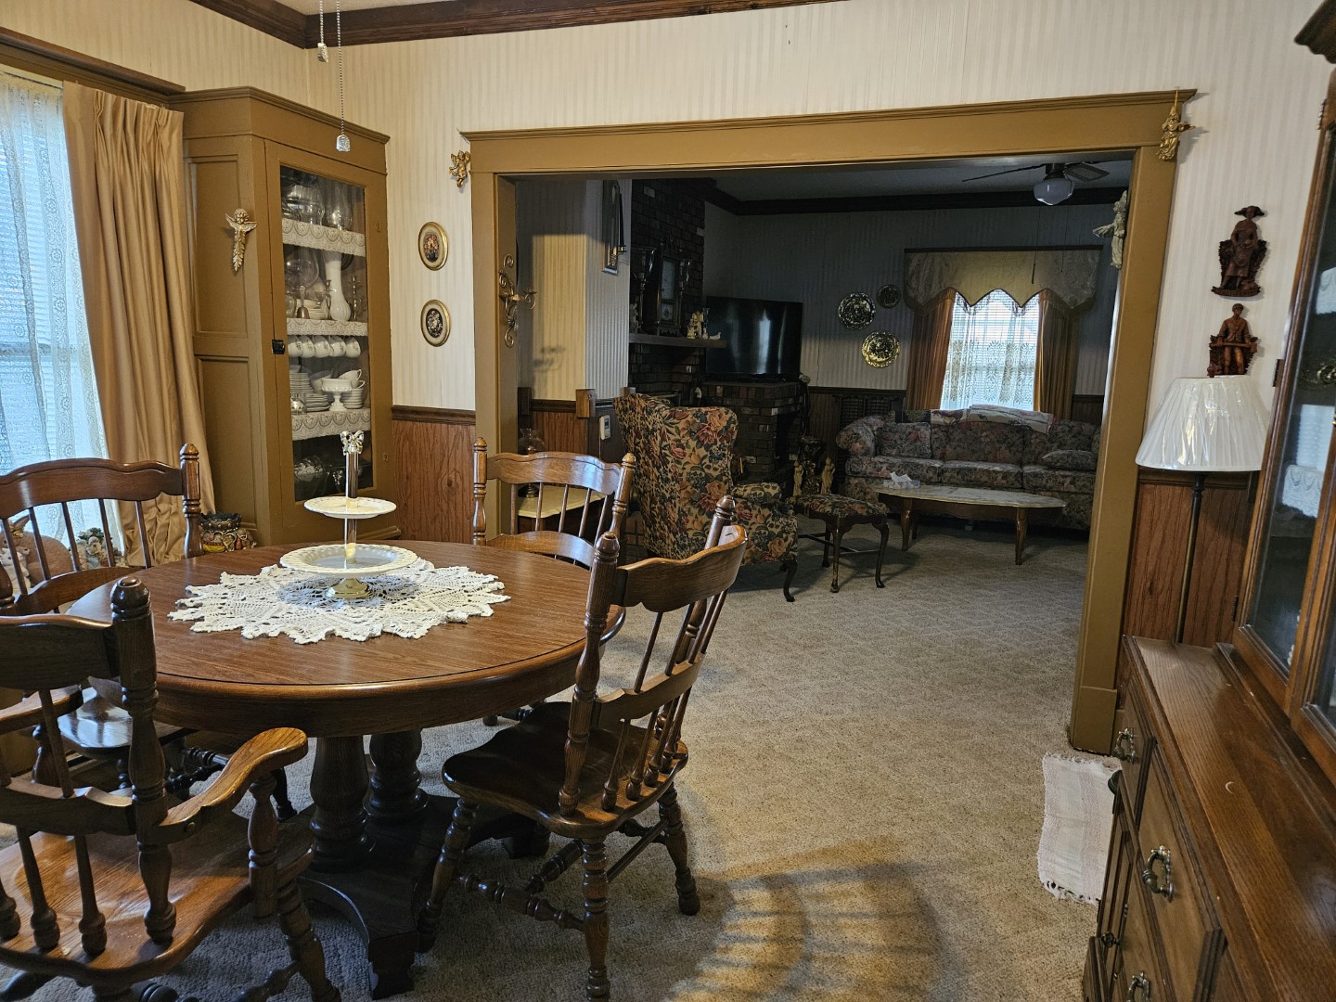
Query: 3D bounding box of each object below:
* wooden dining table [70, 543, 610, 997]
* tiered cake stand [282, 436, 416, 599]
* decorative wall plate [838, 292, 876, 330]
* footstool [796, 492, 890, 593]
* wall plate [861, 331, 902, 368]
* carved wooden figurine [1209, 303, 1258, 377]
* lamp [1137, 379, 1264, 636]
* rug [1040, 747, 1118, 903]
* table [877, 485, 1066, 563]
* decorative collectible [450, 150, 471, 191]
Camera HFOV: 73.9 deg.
[{"bbox_3d":[-0.749,0.595,2.210,1.280,0.765,1.130,6,12,20],"label":"wooden dining table"},{"bbox_3d":[-0.790,0.028,2.172,0.325,0.405,0.325,4,11,17],"label":"tiered cake stand"},{"bbox_3d":[1.642,-1.647,7.718,0.315,0.315,0.030,4,11,17],"label":"decorative wall plate"},{"bbox_3d":[0.960,0.224,5.173,0.350,0.475,0.510,-4,12,-26],"label":"footstool"},{"bbox_3d":[1.854,-1.314,7.710,0.318,0.315,0.030,4,11,17],"label":"wall plate"},{"bbox_3d":[1.760,-0.473,2.759,0.130,0.255,0.050,6,12,20],"label":"carved wooden figurine"},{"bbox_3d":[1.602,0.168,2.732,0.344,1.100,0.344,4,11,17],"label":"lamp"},{"bbox_3d":[1.339,0.961,2.634,0.440,0.012,0.830,6,12,20],"label":"rug"},{"bbox_3d":[2.023,0.154,6.041,1.255,0.395,0.592,5,11,22],"label":"table"},{"bbox_3d":[-0.845,-1.346,3.619,0.095,0.150,0.040,6,12,20],"label":"decorative collectible"}]

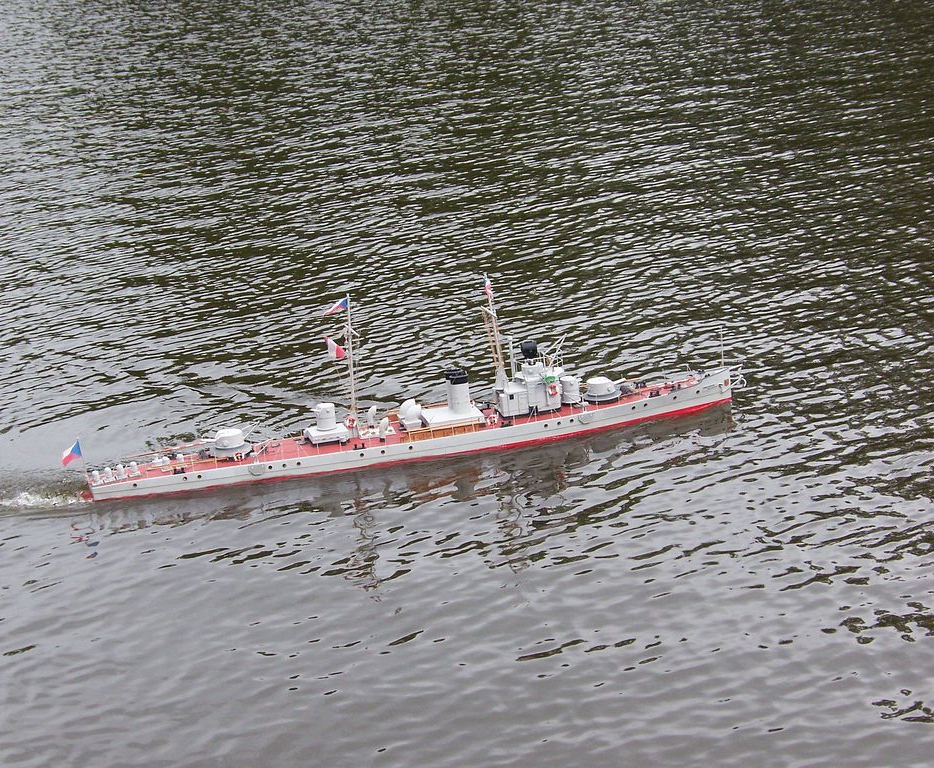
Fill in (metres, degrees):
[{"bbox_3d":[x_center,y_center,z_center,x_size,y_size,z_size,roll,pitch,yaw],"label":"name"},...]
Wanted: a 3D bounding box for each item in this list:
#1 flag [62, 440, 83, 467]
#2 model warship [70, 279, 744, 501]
[{"bbox_3d":[-0.769,0.136,5.010,0.037,0.047,0.015,-8,19,-6],"label":"flag"},{"bbox_3d":[-0.115,-0.021,5.058,1.350,0.358,0.118,-8,19,-6],"label":"model warship"}]

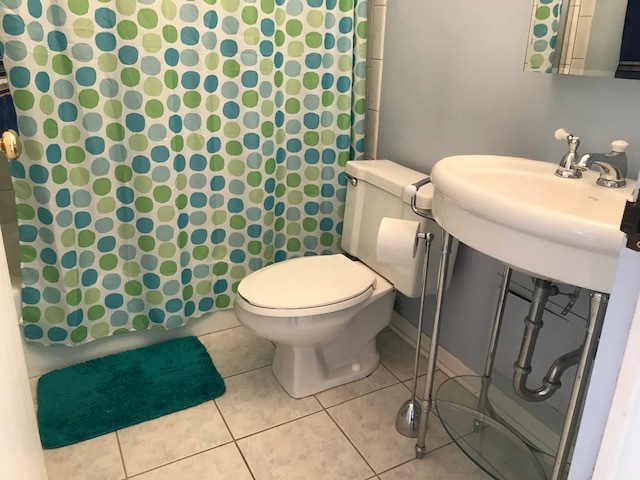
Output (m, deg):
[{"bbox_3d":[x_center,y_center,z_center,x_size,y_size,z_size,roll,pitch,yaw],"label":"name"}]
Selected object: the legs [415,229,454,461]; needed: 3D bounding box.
[{"bbox_3d":[0.309,0.312,1.422,0.030,0.735,0.030,-10,25,-26],"label":"legs"}]

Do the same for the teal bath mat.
[{"bbox_3d":[-0.682,0.517,1.861,0.594,0.024,0.425,-11,24,-26],"label":"teal bath mat"}]

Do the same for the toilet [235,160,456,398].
[{"bbox_3d":[0.042,0.153,1.842,0.722,0.722,0.492,-11,24,-26],"label":"toilet"}]

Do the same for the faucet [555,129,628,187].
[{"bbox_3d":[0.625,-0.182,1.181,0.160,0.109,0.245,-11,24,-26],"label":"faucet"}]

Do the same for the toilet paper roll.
[{"bbox_3d":[0.220,-0.004,1.441,0.102,0.107,0.107,8,23,18],"label":"toilet paper roll"}]

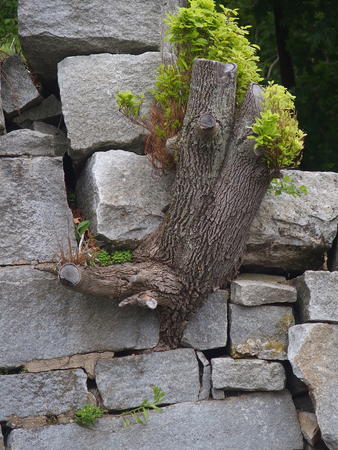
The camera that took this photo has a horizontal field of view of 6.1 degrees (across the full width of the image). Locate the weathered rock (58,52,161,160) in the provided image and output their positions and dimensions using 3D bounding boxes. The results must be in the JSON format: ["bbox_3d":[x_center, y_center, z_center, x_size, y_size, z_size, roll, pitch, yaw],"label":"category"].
[{"bbox_3d":[-0.240,-0.495,13.150,0.438,0.446,0.360,0,-3,0],"label":"weathered rock"}]

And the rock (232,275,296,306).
[{"bbox_3d":[0.393,0.273,13.100,0.273,0.132,0.220,0,-3,0],"label":"rock"}]

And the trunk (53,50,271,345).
[{"bbox_3d":[-0.014,-0.088,12.850,0.874,1.184,0.550,0,-3,0],"label":"trunk"}]

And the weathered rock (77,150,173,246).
[{"bbox_3d":[-0.177,-0.111,13.130,0.413,0.396,0.360,0,-3,0],"label":"weathered rock"}]

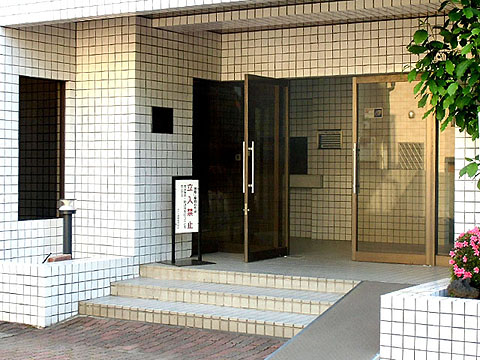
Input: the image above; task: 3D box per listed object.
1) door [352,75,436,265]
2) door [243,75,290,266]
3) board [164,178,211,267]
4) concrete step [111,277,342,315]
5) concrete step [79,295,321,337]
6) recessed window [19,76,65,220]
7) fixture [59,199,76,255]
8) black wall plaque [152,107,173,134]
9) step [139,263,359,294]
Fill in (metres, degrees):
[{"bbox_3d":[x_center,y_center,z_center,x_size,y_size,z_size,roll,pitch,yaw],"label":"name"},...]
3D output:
[{"bbox_3d":[1.751,-0.119,9.035,0.947,2.148,0.060,1,1,28],"label":"door"},{"bbox_3d":[0.322,-0.138,9.336,0.060,2.145,0.826,1,1,39],"label":"door"},{"bbox_3d":[-0.604,0.462,9.136,0.460,1.004,0.360,0,1,-34],"label":"board"},{"bbox_3d":[-0.175,1.212,8.231,2.571,0.126,0.430,1,1,28],"label":"concrete step"},{"bbox_3d":[-0.460,1.362,7.885,2.544,0.131,0.430,1,1,28],"label":"concrete step"},{"bbox_3d":[-2.300,-0.353,9.040,0.120,1.599,0.630,1,1,38],"label":"recessed window"},{"bbox_3d":[-1.885,0.525,8.643,0.180,0.645,0.180,0,1,-13],"label":"fixture"},{"bbox_3d":[-0.893,-0.697,9.223,0.030,0.305,0.385,1,1,33],"label":"black wall plaque"},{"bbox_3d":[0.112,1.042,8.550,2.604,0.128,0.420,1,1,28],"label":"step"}]

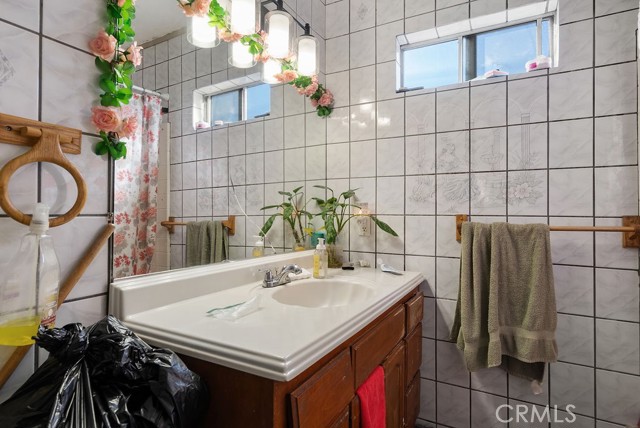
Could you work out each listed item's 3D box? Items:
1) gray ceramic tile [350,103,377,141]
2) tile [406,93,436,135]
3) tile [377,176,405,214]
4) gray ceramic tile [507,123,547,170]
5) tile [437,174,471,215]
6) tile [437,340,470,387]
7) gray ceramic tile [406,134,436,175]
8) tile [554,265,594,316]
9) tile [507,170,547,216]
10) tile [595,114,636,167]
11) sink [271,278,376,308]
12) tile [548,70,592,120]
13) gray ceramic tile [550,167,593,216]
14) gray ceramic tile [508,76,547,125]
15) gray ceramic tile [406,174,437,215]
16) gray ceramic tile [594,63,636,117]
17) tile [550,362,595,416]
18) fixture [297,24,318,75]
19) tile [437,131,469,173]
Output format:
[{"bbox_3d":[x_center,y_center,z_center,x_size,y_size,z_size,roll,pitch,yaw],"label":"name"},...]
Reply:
[{"bbox_3d":[0.238,-0.501,1.764,0.150,0.201,0.010,0,-1,27],"label":"gray ceramic tile"},{"bbox_3d":[0.510,-0.501,1.625,0.150,0.201,0.010,0,-1,27],"label":"tile"},{"bbox_3d":[0.386,-0.093,1.740,0.152,0.204,0.010,0,0,29],"label":"tile"},{"bbox_3d":[0.933,-0.301,1.440,0.152,0.204,0.010,0,0,29],"label":"gray ceramic tile"},{"bbox_3d":[0.659,-0.094,1.585,0.152,0.204,0.010,0,-1,27],"label":"tile"},{"bbox_3d":[0.636,0.718,1.540,0.150,0.201,0.010,0,-1,27],"label":"tile"},{"bbox_3d":[0.523,-0.302,1.665,0.152,0.204,0.010,0,0,29],"label":"gray ceramic tile"},{"bbox_3d":[1.074,0.323,1.371,0.152,0.204,0.010,0,-1,27],"label":"tile"},{"bbox_3d":[0.937,-0.093,1.445,0.152,0.204,0.010,0,-1,27],"label":"tile"},{"bbox_3d":[1.178,-0.297,1.278,0.135,0.201,0.010,0,-1,27],"label":"tile"},{"bbox_3d":[0.012,0.348,1.163,0.345,0.140,0.430,0,-1,27],"label":"sink"},{"bbox_3d":[1.079,-0.509,1.379,0.152,0.204,0.010,0,-1,27],"label":"tile"},{"bbox_3d":[1.070,-0.093,1.365,0.152,0.204,0.010,0,0,29],"label":"gray ceramic tile"},{"bbox_3d":[0.933,-0.510,1.440,0.152,0.204,0.010,0,0,29],"label":"gray ceramic tile"},{"bbox_3d":[0.507,-0.095,1.620,0.150,0.201,0.010,0,-1,27],"label":"gray ceramic tile"},{"bbox_3d":[1.210,-0.508,1.313,0.130,0.204,0.010,0,-1,27],"label":"gray ceramic tile"},{"bbox_3d":[1.069,0.740,1.365,0.152,0.204,0.010,0,0,29],"label":"tile"},{"bbox_3d":[-0.058,-0.781,1.531,0.108,0.248,0.108,0,0,0],"label":"fixture"},{"bbox_3d":[0.659,-0.301,1.590,0.152,0.204,0.010,0,0,29],"label":"tile"}]

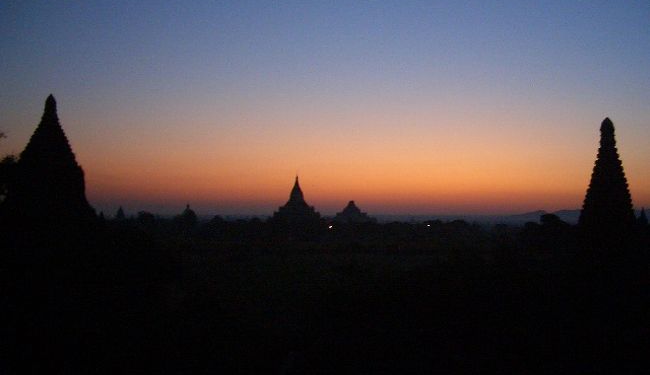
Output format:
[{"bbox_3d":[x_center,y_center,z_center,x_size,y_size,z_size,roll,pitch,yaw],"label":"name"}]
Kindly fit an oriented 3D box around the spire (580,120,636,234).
[{"bbox_3d":[30.046,0.940,69.634,7.500,16.600,7.500,-1,-3,26],"label":"spire"}]

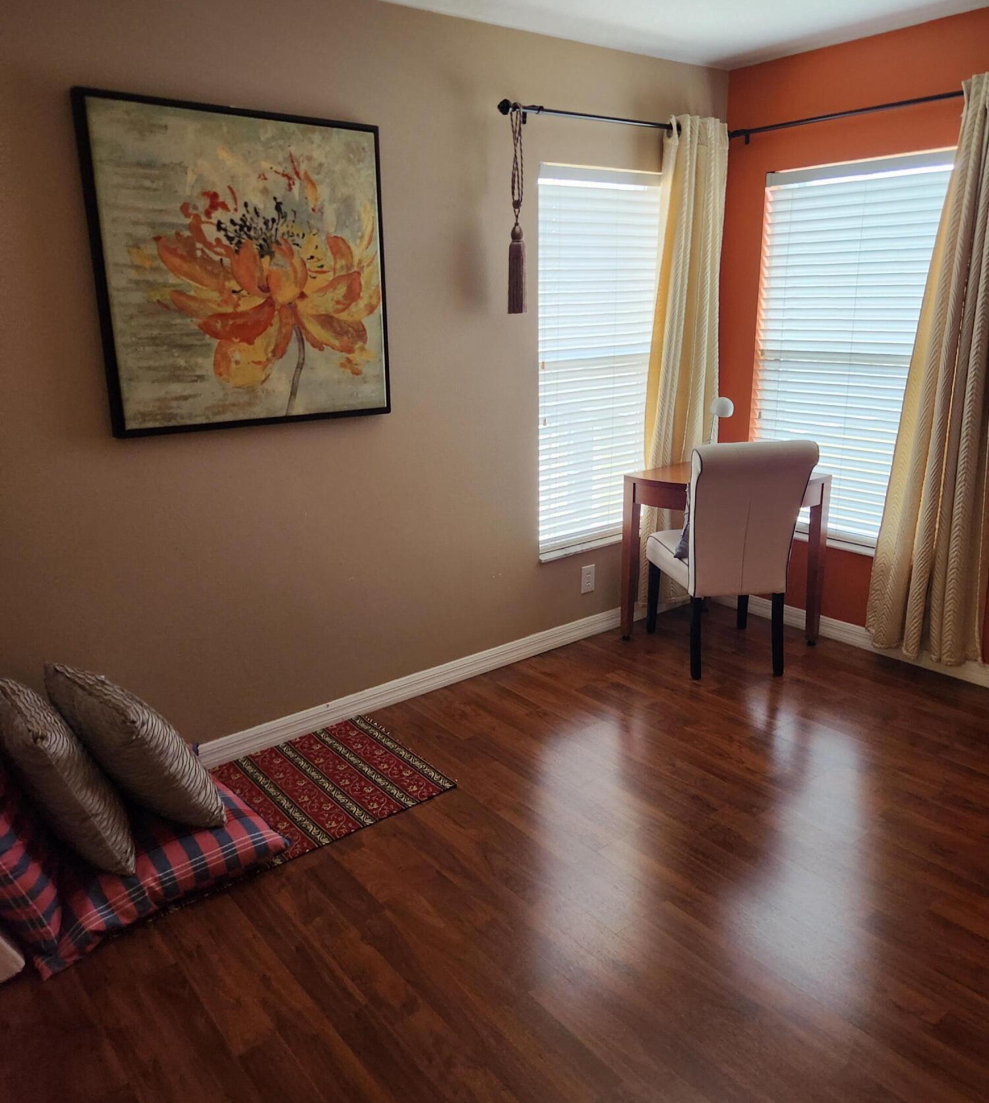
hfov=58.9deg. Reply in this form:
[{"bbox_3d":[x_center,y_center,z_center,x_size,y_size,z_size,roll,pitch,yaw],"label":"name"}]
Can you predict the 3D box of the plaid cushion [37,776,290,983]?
[{"bbox_3d":[-1.032,0.803,2.515,0.660,0.140,0.660,-14,21,-36],"label":"plaid cushion"}]

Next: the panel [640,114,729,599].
[{"bbox_3d":[0.846,-0.788,3.937,0.490,2.110,0.130,-14,21,-36],"label":"panel"}]

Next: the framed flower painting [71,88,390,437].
[{"bbox_3d":[-0.746,-0.858,2.707,0.920,0.920,0.045,-14,21,-36],"label":"framed flower painting"}]

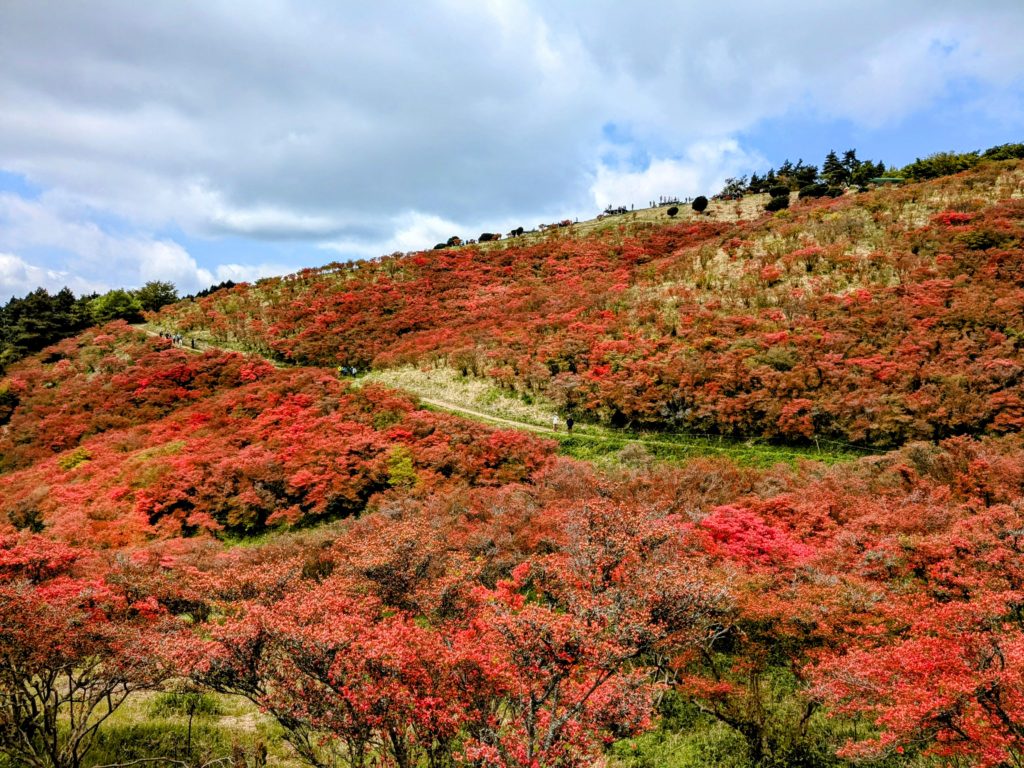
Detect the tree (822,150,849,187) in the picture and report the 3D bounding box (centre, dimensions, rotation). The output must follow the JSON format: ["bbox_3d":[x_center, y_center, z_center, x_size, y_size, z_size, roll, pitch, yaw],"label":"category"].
[{"bbox_3d":[74.930,-50.150,185.000,6.000,8.800,6.000,0,0,0],"label":"tree"}]

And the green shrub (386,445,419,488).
[{"bbox_3d":[-7.950,5.990,58.000,2.350,3.150,2.300,0,0,0],"label":"green shrub"}]

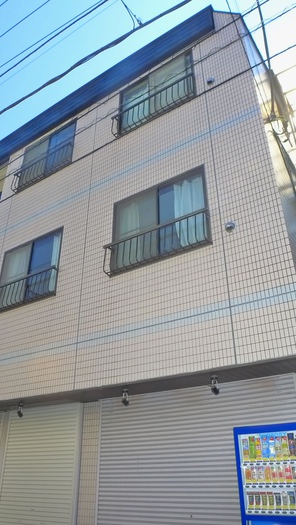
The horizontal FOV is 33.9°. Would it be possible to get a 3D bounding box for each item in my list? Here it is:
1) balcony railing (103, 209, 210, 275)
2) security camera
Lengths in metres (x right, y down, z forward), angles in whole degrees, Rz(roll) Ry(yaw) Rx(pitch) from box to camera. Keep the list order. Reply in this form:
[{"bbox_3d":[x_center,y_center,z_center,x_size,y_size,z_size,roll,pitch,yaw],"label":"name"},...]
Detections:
[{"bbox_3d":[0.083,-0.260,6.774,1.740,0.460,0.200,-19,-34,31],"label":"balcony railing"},{"bbox_3d":[0.795,1.438,5.719,0.120,0.230,0.150,-5,-29,10],"label":"security camera"}]

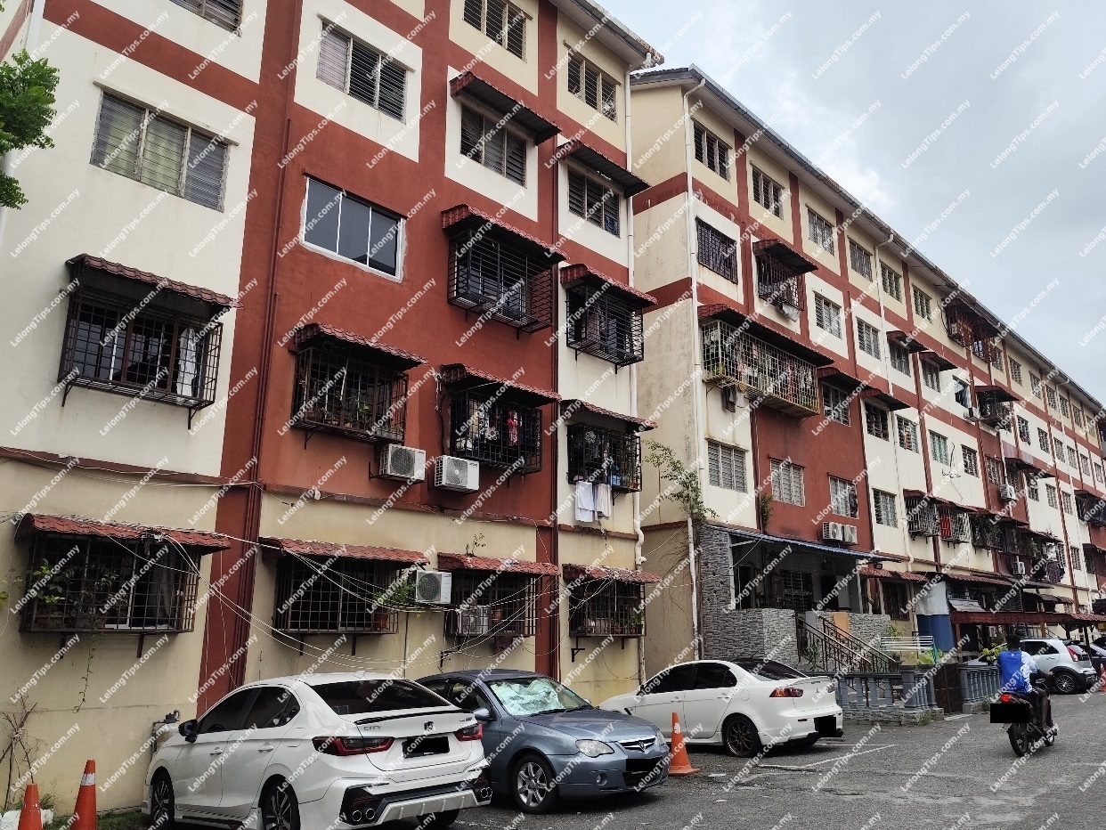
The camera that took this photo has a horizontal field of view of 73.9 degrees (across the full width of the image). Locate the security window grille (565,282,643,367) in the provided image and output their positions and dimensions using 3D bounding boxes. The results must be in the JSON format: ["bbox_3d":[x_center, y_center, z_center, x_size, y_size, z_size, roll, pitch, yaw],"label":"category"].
[{"bbox_3d":[1.141,-1.877,15.793,1.760,1.190,0.590,15,-22,-42],"label":"security window grille"}]

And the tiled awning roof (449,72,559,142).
[{"bbox_3d":[-0.910,-6.240,15.093,0.700,0.350,2.470,-14,-19,42],"label":"tiled awning roof"}]

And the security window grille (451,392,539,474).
[{"bbox_3d":[-1.019,0.347,13.539,0.469,1.155,1.813,-14,-20,43],"label":"security window grille"}]

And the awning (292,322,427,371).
[{"bbox_3d":[-2.922,-1.042,11.354,1.830,0.270,0.800,15,-22,-42],"label":"awning"}]

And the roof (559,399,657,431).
[{"bbox_3d":[1.276,0.042,15.828,0.630,0.340,2.550,-14,-19,42],"label":"roof"}]

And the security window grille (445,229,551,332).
[{"bbox_3d":[-0.960,-2.470,13.860,2.010,1.240,0.600,15,-22,-42],"label":"security window grille"}]

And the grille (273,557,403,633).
[{"bbox_3d":[-3.073,2.605,10.647,0.500,1.110,1.730,-14,-19,42],"label":"grille"}]

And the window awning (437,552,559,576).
[{"bbox_3d":[-0.870,2.518,12.425,2.060,0.300,0.750,15,-22,-42],"label":"window awning"}]

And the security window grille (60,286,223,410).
[{"bbox_3d":[-5.135,-0.793,9.271,1.620,1.100,0.530,15,-22,-42],"label":"security window grille"}]

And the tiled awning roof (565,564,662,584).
[{"bbox_3d":[1.235,3.234,14.994,0.710,0.305,2.205,-14,-20,43],"label":"tiled awning roof"}]

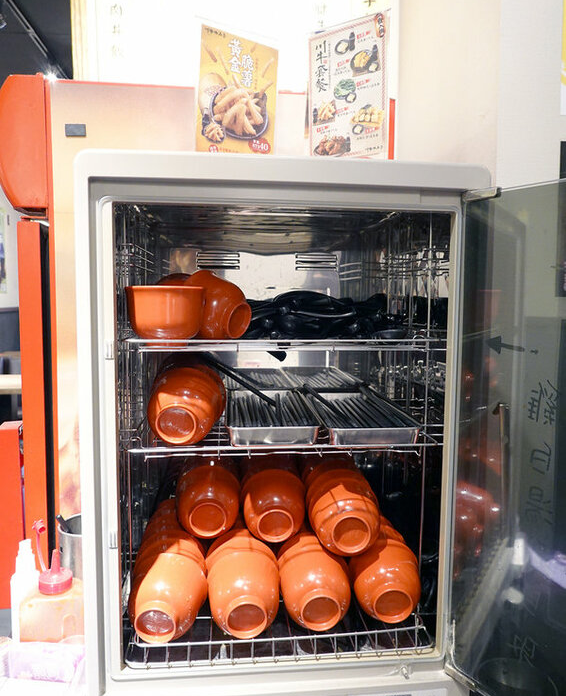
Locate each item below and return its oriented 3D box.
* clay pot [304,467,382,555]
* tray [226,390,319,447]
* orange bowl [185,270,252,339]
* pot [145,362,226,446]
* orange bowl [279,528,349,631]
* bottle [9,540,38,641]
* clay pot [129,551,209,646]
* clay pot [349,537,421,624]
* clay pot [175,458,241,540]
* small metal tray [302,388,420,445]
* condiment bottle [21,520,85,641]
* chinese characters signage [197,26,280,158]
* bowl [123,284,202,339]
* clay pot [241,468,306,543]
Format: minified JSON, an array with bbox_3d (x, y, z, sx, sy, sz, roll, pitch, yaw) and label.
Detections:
[{"bbox_3d":[0.089,0.243,0.785,0.100,0.100,0.078,1,4,-3],"label":"clay pot"},{"bbox_3d":[-0.026,0.102,0.868,0.124,0.028,0.283,0,6,-6],"label":"tray"},{"bbox_3d":[-0.088,-0.052,0.796,0.075,0.097,0.097,25,10,29],"label":"orange bowl"},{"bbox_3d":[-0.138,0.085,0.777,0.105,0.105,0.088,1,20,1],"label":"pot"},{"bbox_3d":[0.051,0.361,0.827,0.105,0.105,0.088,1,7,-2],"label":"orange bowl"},{"bbox_3d":[-0.412,0.393,0.912,0.050,0.172,0.050,1,5,0],"label":"bottle"},{"bbox_3d":[-0.157,0.335,0.743,0.100,0.100,0.078,1,16,3],"label":"clay pot"},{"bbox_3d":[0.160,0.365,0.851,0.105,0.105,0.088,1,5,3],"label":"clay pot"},{"bbox_3d":[-0.115,0.248,0.871,0.100,0.100,0.078,0,7,-7],"label":"clay pot"},{"bbox_3d":[0.109,0.105,0.863,0.127,0.029,0.252,0,5,-5],"label":"small metal tray"},{"bbox_3d":[-0.334,0.372,0.843,0.105,0.228,0.098,-1,5,-18],"label":"condiment bottle"},{"bbox_3d":[-0.054,-0.309,0.718,0.116,0.165,0.020,-3,6,-33],"label":"chinese characters signage"},{"bbox_3d":[-0.150,-0.041,0.725,0.101,0.077,0.101,0,6,-6],"label":"bowl"},{"bbox_3d":[-0.012,0.254,0.869,0.100,0.100,0.078,1,12,-3],"label":"clay pot"}]

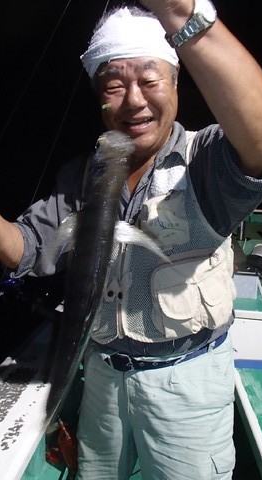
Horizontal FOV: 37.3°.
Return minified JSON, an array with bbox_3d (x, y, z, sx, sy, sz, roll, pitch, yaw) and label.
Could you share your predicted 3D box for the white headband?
[{"bbox_3d":[-0.006,-0.387,0.775,0.190,0.122,0.208,-12,15,-9],"label":"white headband"}]

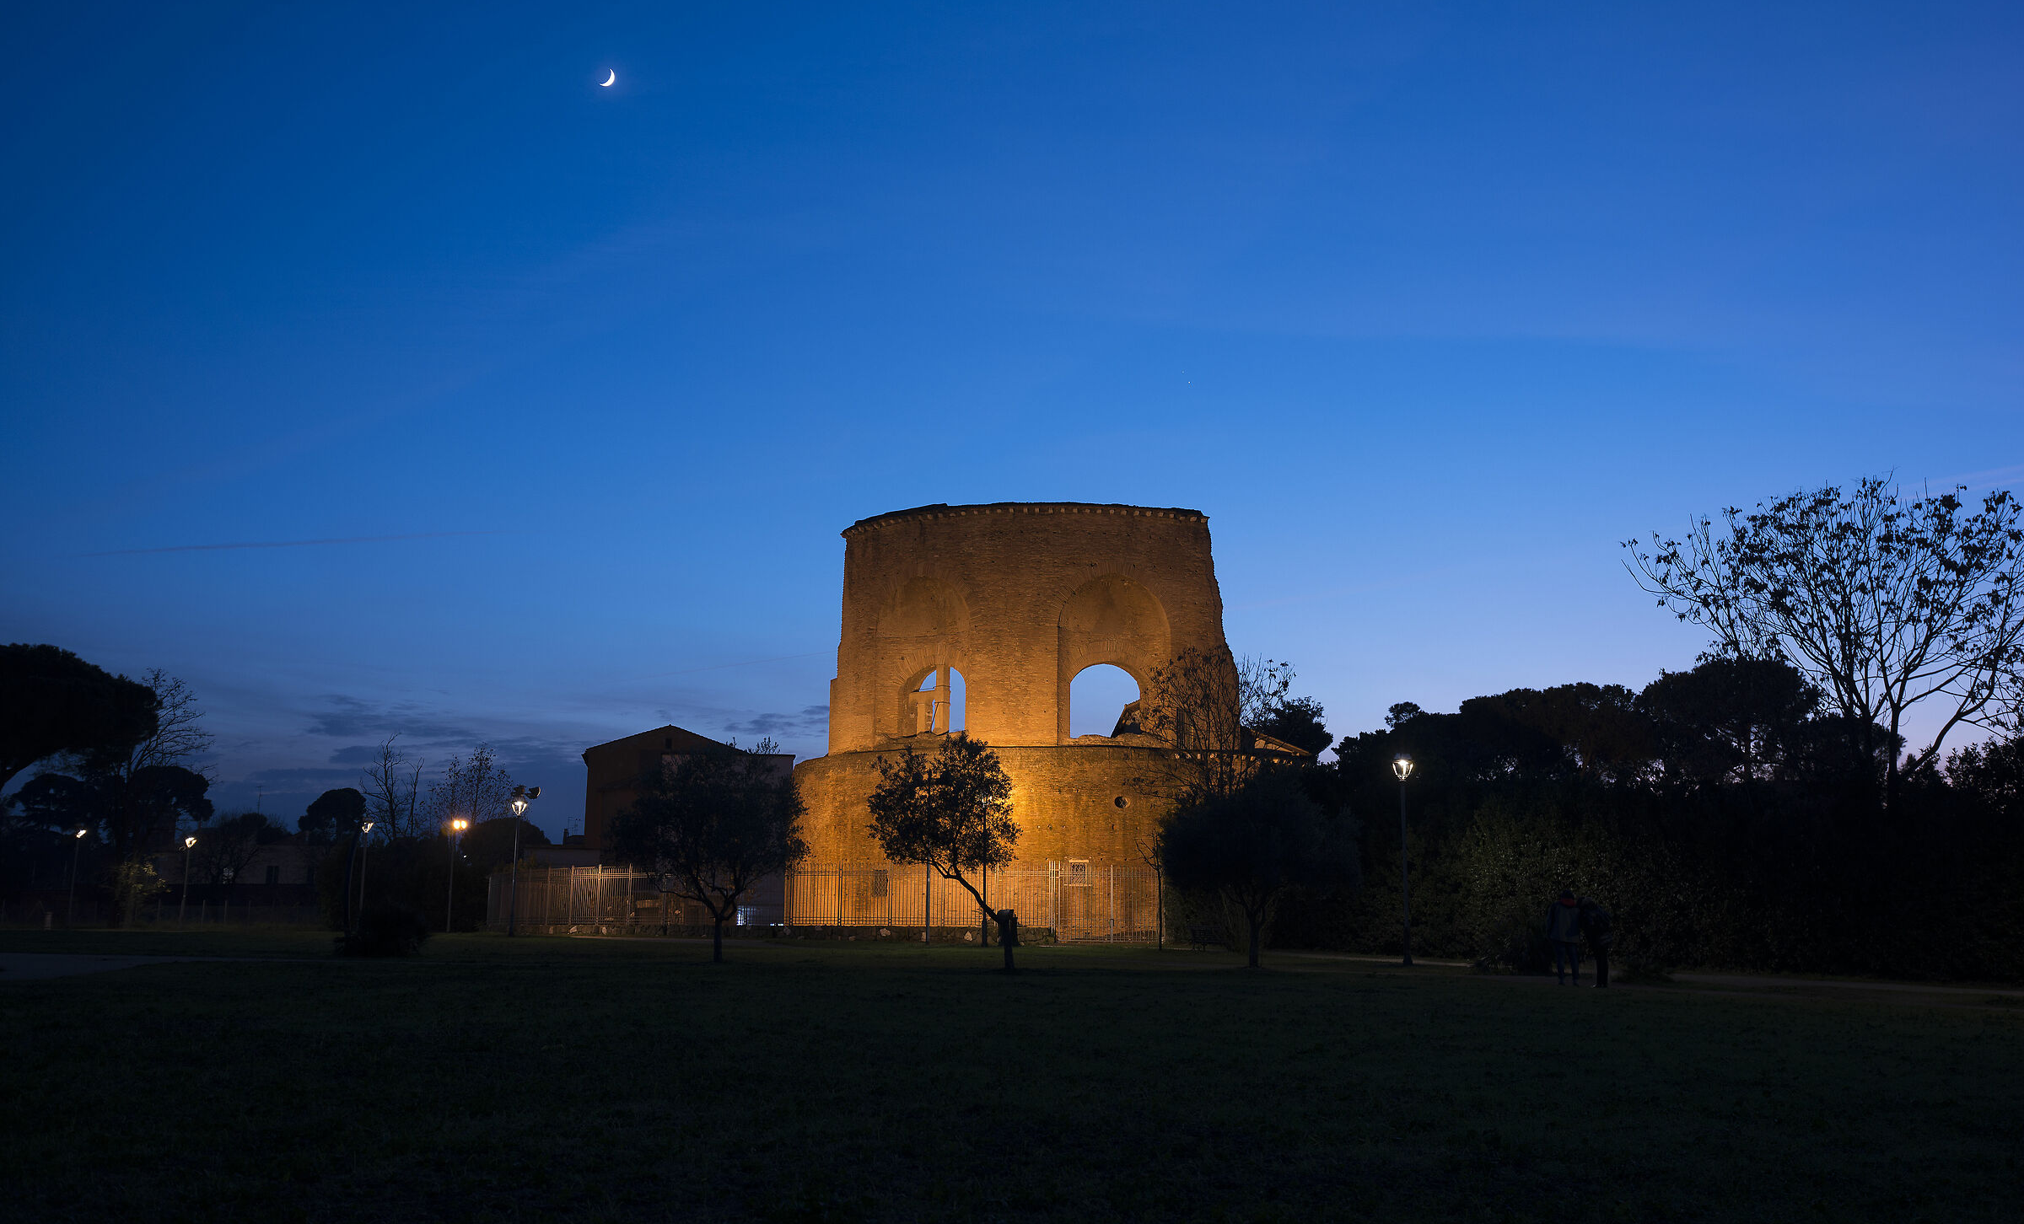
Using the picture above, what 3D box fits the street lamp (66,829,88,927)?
[{"bbox_3d":[-44.670,12.756,94.000,0.650,4.716,0.650,0,-9,0],"label":"street lamp"}]

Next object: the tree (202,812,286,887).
[{"bbox_3d":[-46.026,15.275,118.000,4.900,6.537,4.700,0,-9,0],"label":"tree"}]

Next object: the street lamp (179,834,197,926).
[{"bbox_3d":[-44.379,14.440,106.024,0.520,4.896,0.520,0,-8,0],"label":"street lamp"}]

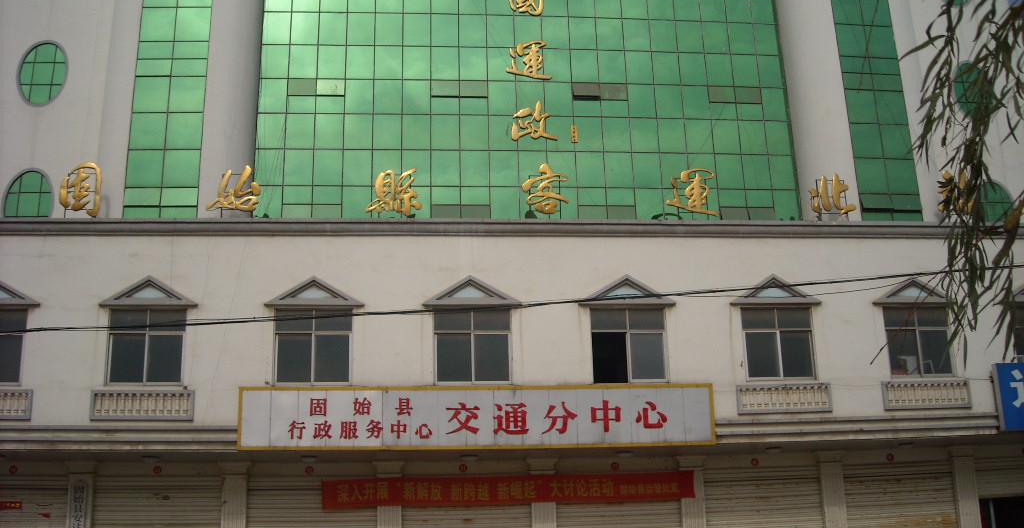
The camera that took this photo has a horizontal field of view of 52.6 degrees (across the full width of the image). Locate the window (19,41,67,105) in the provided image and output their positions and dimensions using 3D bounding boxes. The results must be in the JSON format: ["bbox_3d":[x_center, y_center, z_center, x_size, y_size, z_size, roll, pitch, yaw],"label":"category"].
[{"bbox_3d":[-11.434,-4.640,25.233,1.199,1.739,0.200,0,-16,-6],"label":"window"}]

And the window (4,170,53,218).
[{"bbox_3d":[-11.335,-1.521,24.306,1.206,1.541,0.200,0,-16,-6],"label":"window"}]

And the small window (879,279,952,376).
[{"bbox_3d":[9.058,1.439,23.273,1.880,2.250,0.250,0,-16,-6],"label":"small window"}]

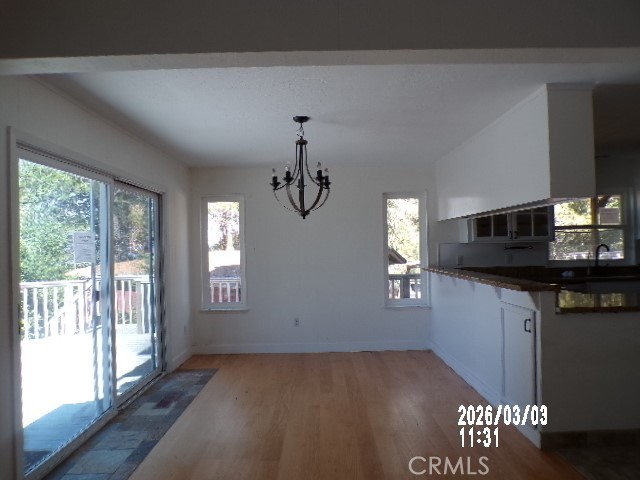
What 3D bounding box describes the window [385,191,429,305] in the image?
[{"bbox_3d":[1.134,0.124,5.818,0.560,1.480,0.100,-1,-1,-1],"label":"window"}]

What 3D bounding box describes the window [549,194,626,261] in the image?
[{"bbox_3d":[3.526,-0.165,5.869,1.030,0.870,0.100,-1,-1,-1],"label":"window"}]

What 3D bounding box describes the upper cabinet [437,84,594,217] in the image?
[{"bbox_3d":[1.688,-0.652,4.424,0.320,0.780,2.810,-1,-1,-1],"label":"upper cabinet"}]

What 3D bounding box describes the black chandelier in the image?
[{"bbox_3d":[-0.145,-0.598,3.677,0.510,0.840,0.510,-1,-1,-1],"label":"black chandelier"}]

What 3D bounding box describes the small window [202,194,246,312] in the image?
[{"bbox_3d":[-1.256,0.163,5.780,0.570,1.460,0.100,-1,-1,-1],"label":"small window"}]

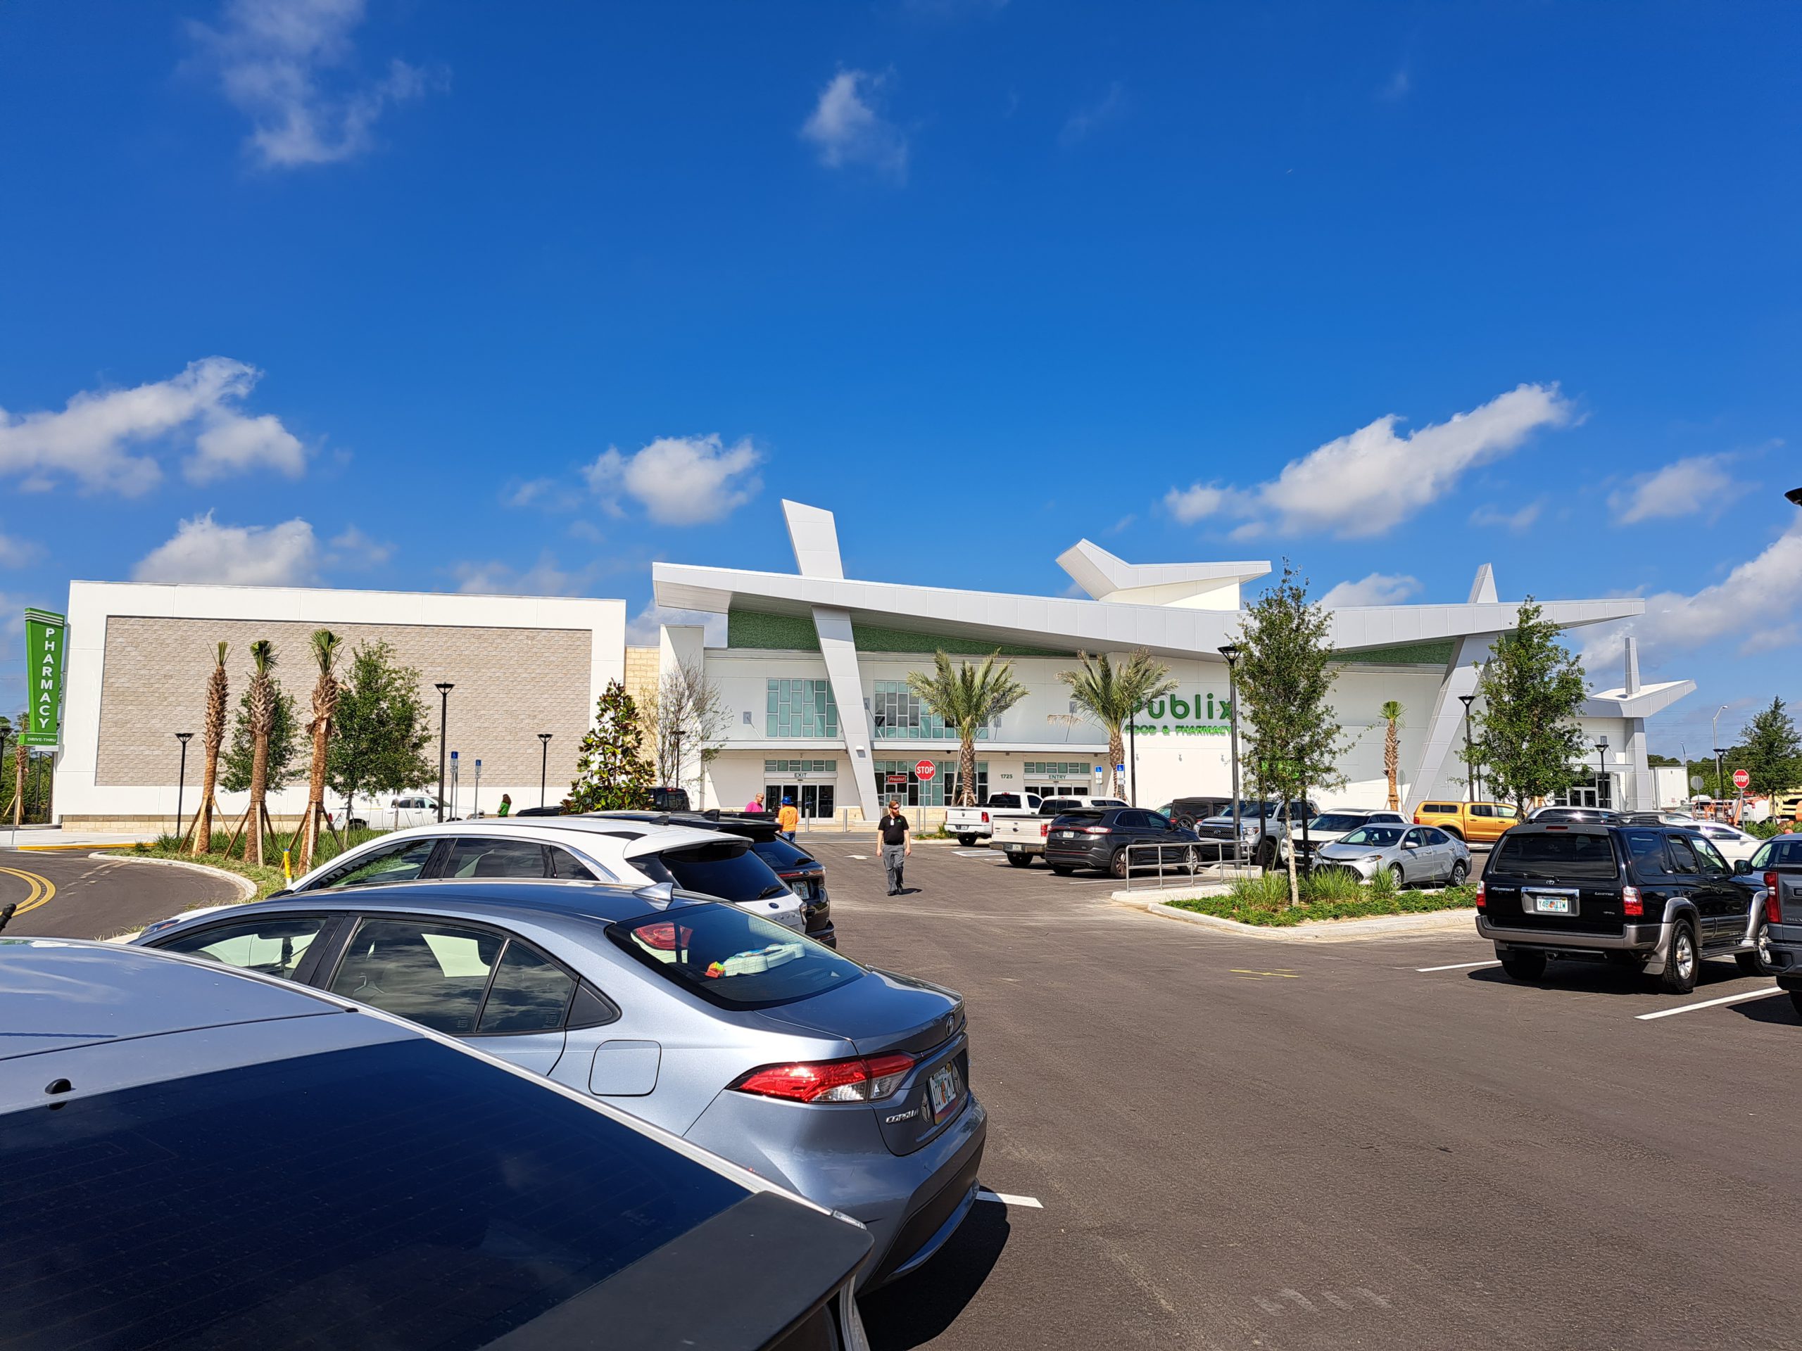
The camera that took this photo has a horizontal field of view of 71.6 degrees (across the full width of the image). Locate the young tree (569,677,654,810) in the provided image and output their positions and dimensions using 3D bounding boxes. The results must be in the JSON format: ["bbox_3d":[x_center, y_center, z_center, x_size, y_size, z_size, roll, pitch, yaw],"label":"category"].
[{"bbox_3d":[-5.801,1.965,24.931,1.750,3.810,1.750,1,-6,-13],"label":"young tree"}]

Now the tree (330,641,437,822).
[{"bbox_3d":[-13.980,1.862,33.489,2.750,5.620,2.750,2,-6,-23],"label":"tree"}]

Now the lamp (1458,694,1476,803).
[{"bbox_3d":[21.931,3.567,48.392,0.650,5.740,0.650,-3,-7,24],"label":"lamp"}]

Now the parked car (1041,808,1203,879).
[{"bbox_3d":[6.008,4.415,33.121,4.780,1.740,1.930,5,-8,-41],"label":"parked car"}]

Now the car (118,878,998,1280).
[{"bbox_3d":[-1.969,1.560,5.109,4.630,1.435,1.780,-2,-6,19],"label":"car"}]

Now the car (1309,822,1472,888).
[{"bbox_3d":[11.489,4.211,29.172,4.640,1.455,1.776,5,-8,-38],"label":"car"}]

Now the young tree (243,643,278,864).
[{"bbox_3d":[-14.255,1.698,27.775,0.850,4.971,0.850,3,-7,-27],"label":"young tree"}]

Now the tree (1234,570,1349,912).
[{"bbox_3d":[6.414,0.942,20.514,1.850,5.643,1.850,-2,-6,17],"label":"tree"}]

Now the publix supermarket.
[{"bbox_3d":[0.194,1.863,87.837,86.200,16.850,50.000,1,-6,-11],"label":"publix supermarket"}]

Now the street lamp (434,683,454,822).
[{"bbox_3d":[-15.491,2.864,42.433,0.670,5.275,0.670,2,-6,-20],"label":"street lamp"}]

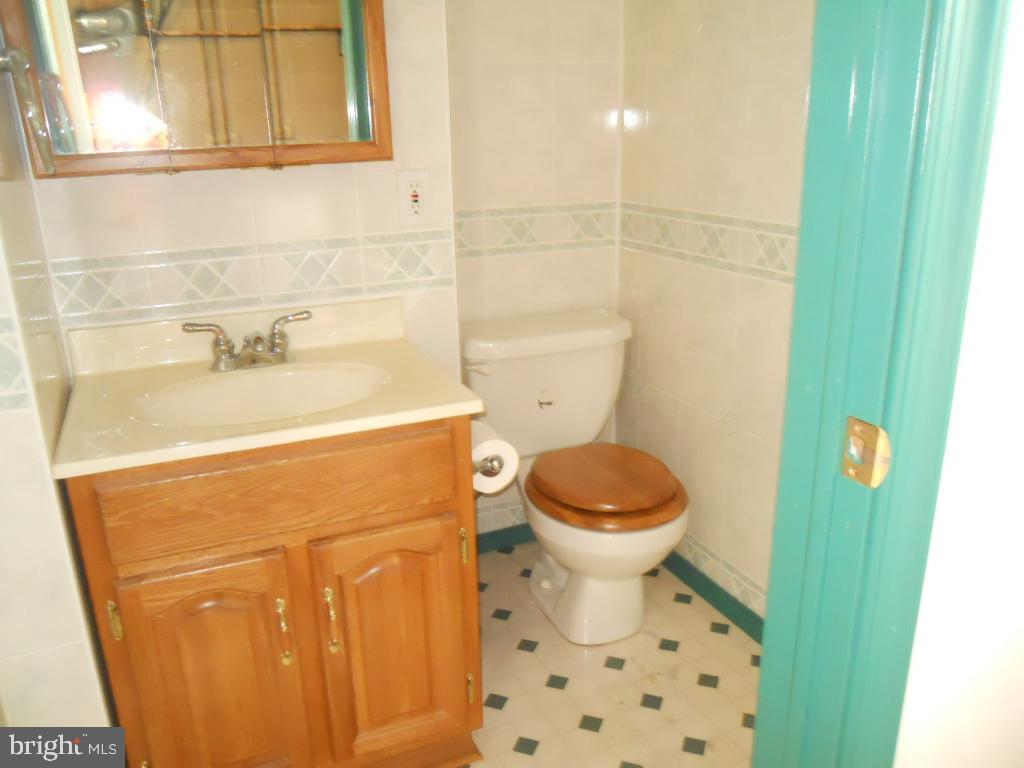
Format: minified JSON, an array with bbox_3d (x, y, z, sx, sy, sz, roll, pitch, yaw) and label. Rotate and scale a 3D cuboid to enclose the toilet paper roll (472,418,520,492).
[{"bbox_3d":[-0.056,0.137,1.551,0.106,0.106,0.104,-8,18,-22],"label":"toilet paper roll"}]

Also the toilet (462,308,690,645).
[{"bbox_3d":[0.169,0.242,2.061,0.485,0.700,0.690,-8,18,-22],"label":"toilet"}]

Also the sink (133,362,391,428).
[{"bbox_3d":[-0.418,0.069,1.447,0.436,0.130,0.312,-8,18,-22],"label":"sink"}]

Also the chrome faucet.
[{"bbox_3d":[-0.486,-0.077,1.555,0.237,0.094,0.130,-8,18,-22],"label":"chrome faucet"}]

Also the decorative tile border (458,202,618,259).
[{"bbox_3d":[0.056,-0.412,2.221,0.540,0.118,0.010,-8,18,-22],"label":"decorative tile border"}]

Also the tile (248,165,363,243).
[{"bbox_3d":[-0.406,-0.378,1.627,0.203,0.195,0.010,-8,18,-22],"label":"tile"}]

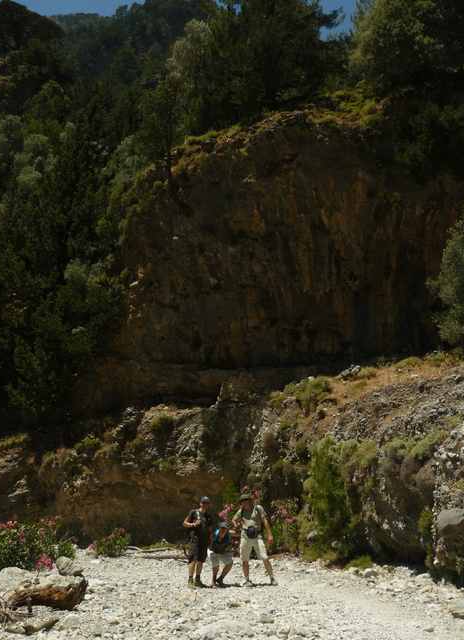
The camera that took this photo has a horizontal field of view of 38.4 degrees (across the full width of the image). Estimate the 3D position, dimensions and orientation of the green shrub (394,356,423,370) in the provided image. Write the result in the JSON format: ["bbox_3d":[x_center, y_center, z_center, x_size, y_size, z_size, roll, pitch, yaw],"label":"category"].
[{"bbox_3d":[6.364,1.569,24.000,1.000,0.520,0.900,0,-16,0],"label":"green shrub"}]

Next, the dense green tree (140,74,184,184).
[{"bbox_3d":[-4.490,-12.307,43.000,2.900,7.700,2.900,0,-16,0],"label":"dense green tree"}]

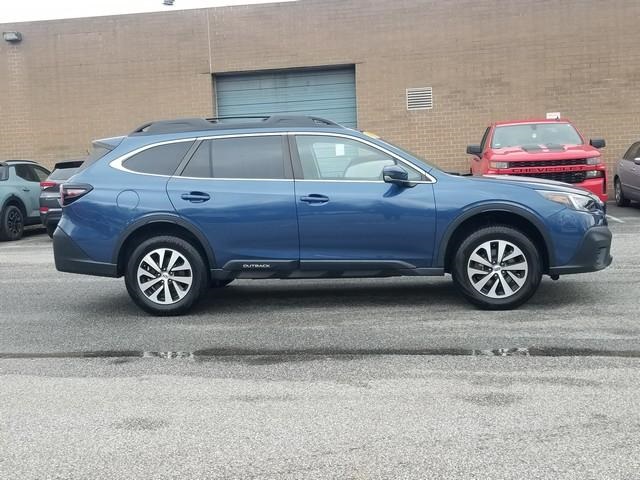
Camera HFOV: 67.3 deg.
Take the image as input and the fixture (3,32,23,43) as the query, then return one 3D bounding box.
[{"bbox_3d":[-9.210,-6.060,14.400,0.450,0.280,0.230,-2,4,5],"label":"fixture"}]

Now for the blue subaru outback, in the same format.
[{"bbox_3d":[0.045,-0.272,4.820,4.860,1.680,1.900,-1,4,4],"label":"blue subaru outback"}]

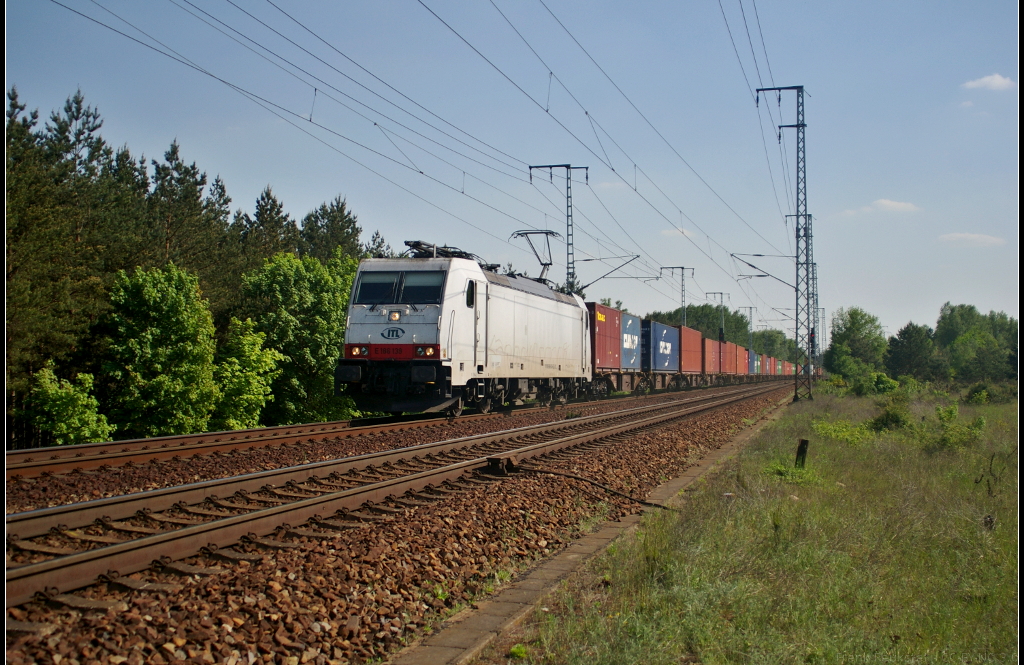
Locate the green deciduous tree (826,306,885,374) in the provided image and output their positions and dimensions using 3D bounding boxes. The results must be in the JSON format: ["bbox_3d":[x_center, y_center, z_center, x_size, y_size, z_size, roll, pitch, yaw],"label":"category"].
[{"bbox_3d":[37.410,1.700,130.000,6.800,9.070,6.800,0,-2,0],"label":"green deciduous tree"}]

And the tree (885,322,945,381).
[{"bbox_3d":[47.210,2.710,140.000,7.000,7.770,7.000,0,-2,0],"label":"tree"}]

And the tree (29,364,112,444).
[{"bbox_3d":[-9.230,1.670,25.000,1.850,1.990,1.800,0,-2,0],"label":"tree"}]

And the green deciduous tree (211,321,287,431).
[{"bbox_3d":[-7.090,1.270,32.000,2.100,3.290,2.100,0,-2,0],"label":"green deciduous tree"}]

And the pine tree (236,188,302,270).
[{"bbox_3d":[-10.200,-1.250,50.000,3.100,9.740,3.100,0,-2,0],"label":"pine tree"}]

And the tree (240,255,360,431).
[{"bbox_3d":[-6.310,0.300,36.500,3.900,5.560,3.600,0,-2,0],"label":"tree"}]

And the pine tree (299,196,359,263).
[{"bbox_3d":[-8.270,-1.250,55.000,3.500,10.120,3.500,0,-2,0],"label":"pine tree"}]

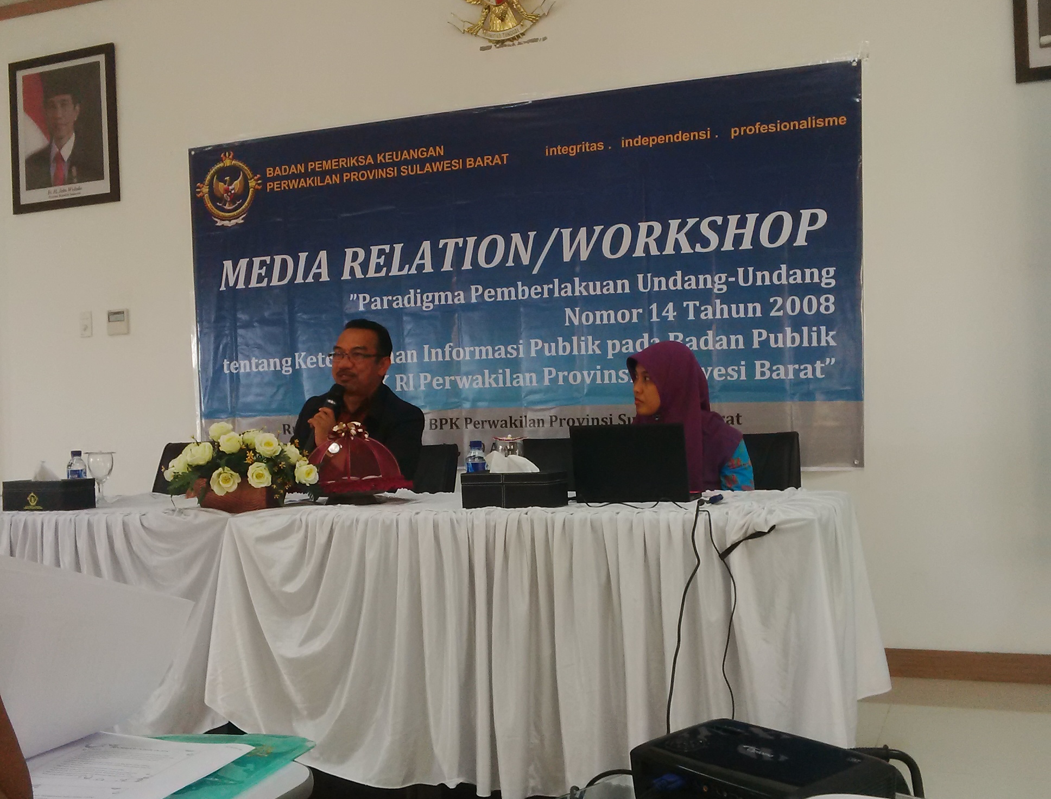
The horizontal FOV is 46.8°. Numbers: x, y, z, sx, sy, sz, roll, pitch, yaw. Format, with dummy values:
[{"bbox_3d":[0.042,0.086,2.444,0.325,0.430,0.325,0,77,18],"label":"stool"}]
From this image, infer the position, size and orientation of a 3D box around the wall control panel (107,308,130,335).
[{"bbox_3d":[-1.878,-0.356,5.602,0.123,0.115,0.020,-2,0,23],"label":"wall control panel"}]

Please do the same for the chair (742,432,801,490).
[{"bbox_3d":[0.534,0.563,3.470,0.500,0.905,0.580,-2,0,16],"label":"chair"}]

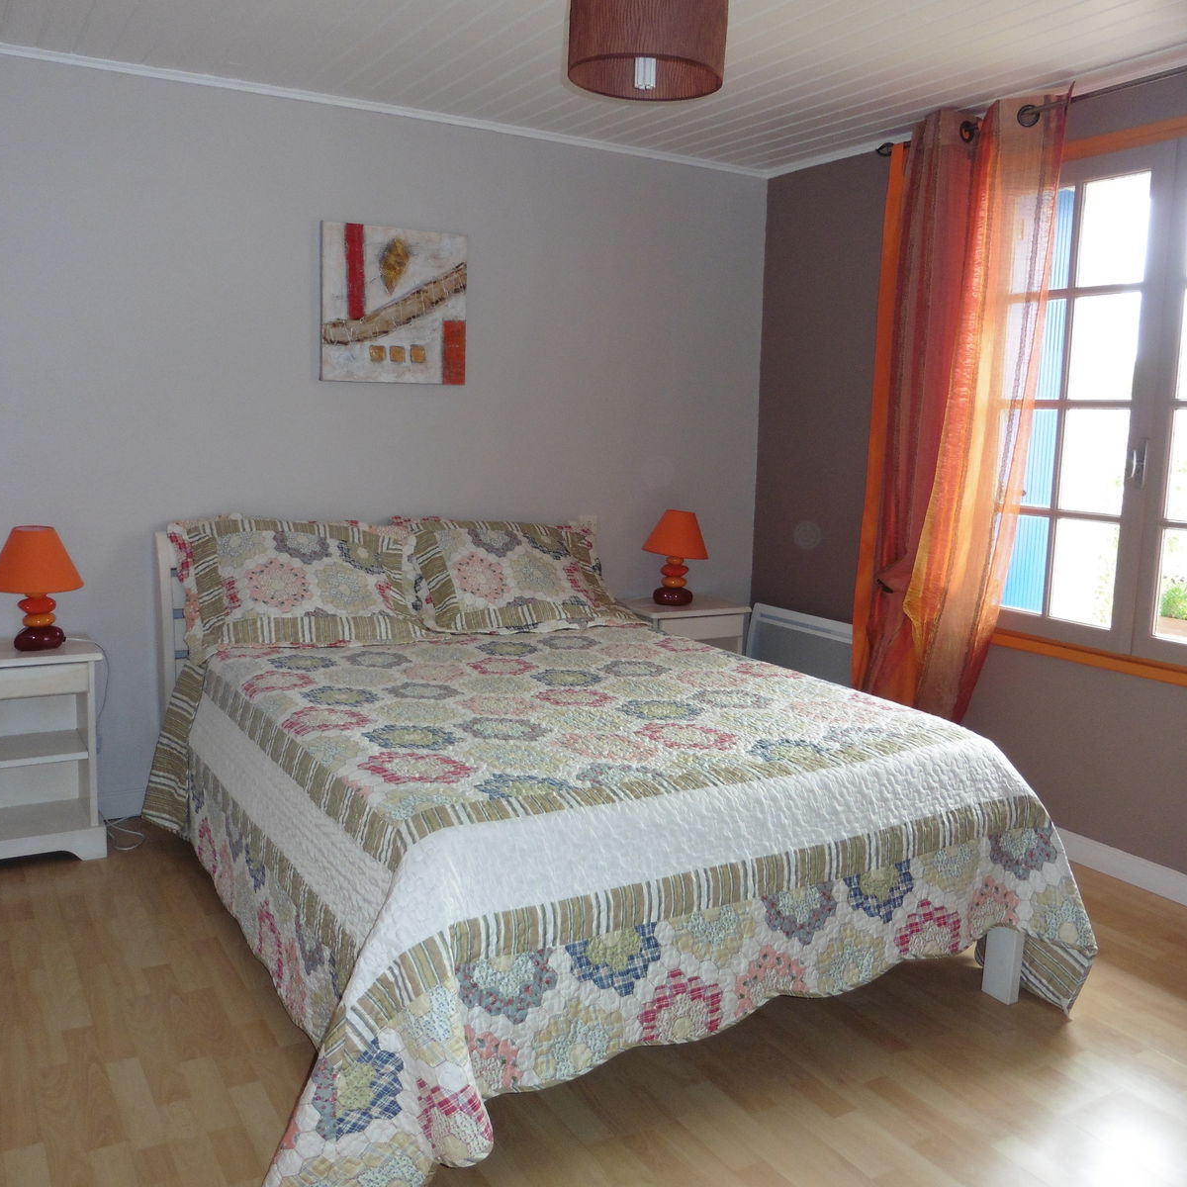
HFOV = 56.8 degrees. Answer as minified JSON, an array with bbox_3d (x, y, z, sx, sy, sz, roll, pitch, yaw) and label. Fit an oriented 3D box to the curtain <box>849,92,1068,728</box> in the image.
[{"bbox_3d":[1.139,-0.372,3.573,0.154,2.262,0.688,-4,10,-31],"label":"curtain"}]

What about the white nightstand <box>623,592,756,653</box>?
[{"bbox_3d":[0.317,0.342,4.207,0.440,0.608,0.321,-4,10,-31],"label":"white nightstand"}]

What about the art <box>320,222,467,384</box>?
[{"bbox_3d":[-0.668,-0.970,3.714,0.517,0.510,0.031,-4,10,-31],"label":"art"}]

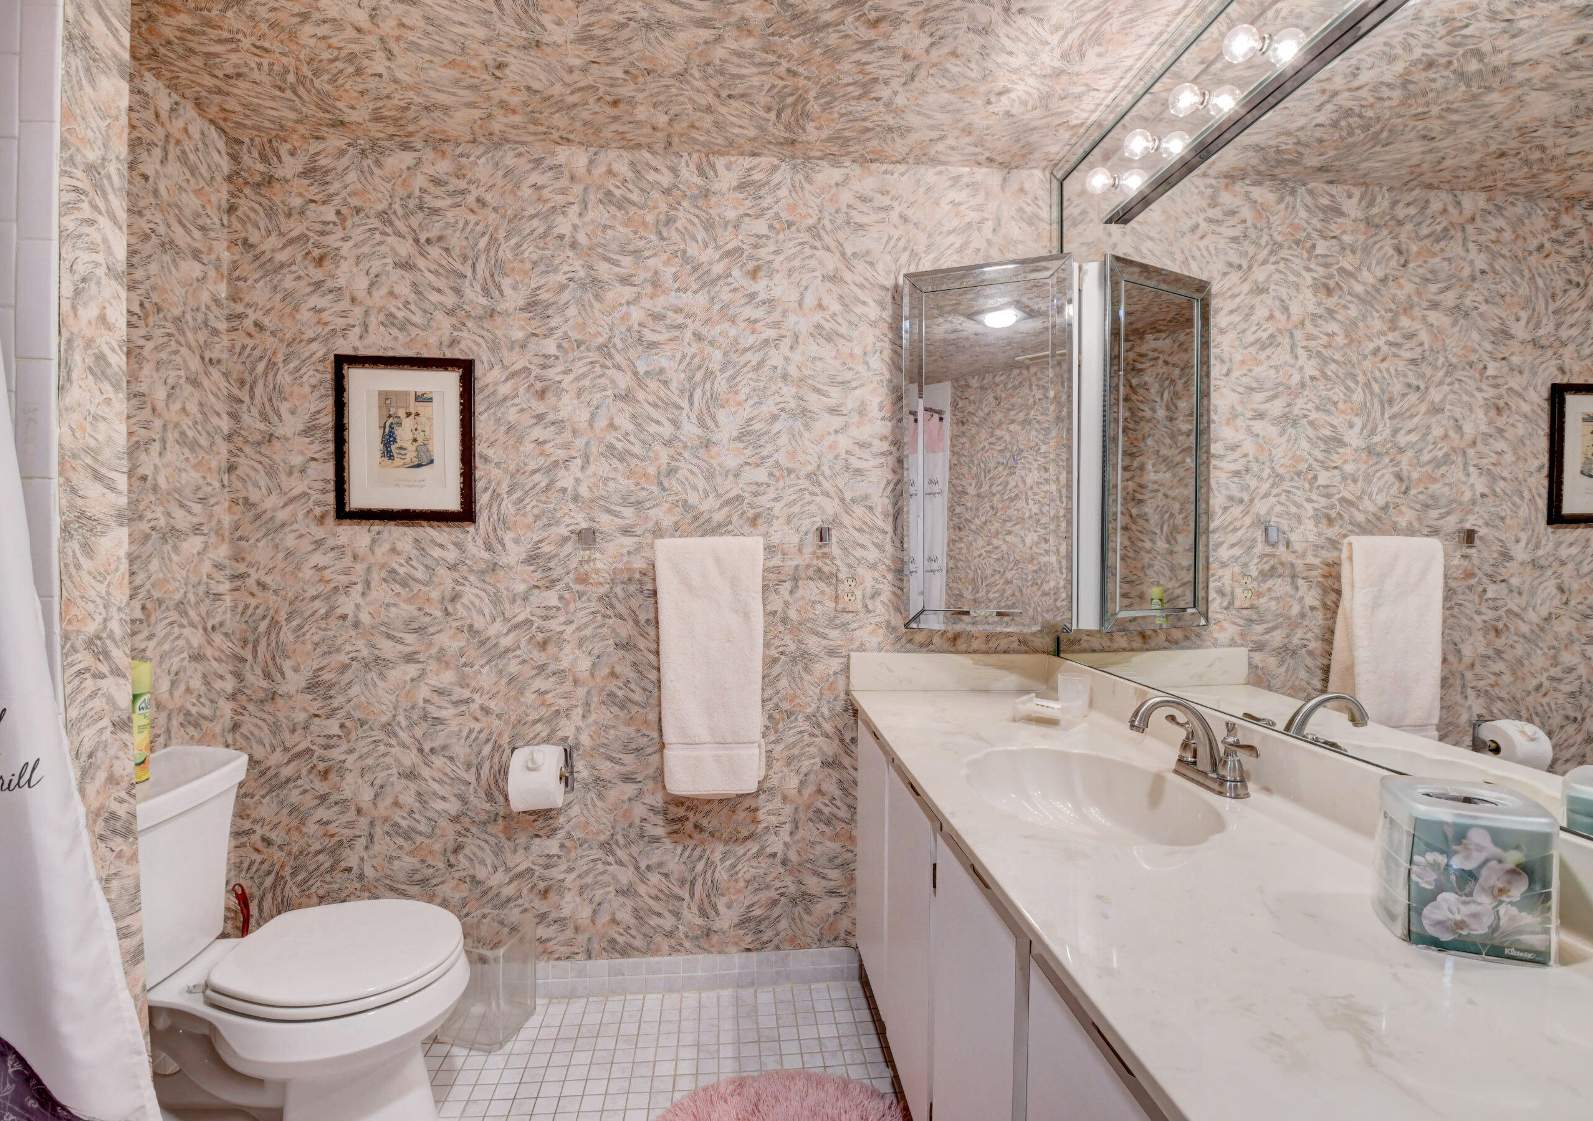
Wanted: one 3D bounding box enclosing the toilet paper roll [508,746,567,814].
[{"bbox_3d":[-0.672,0.563,1.832,0.116,0.148,0.148,0,1,-5],"label":"toilet paper roll"}]

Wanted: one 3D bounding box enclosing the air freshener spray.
[{"bbox_3d":[-1.305,0.314,1.374,0.053,0.234,0.053,0,1,-18],"label":"air freshener spray"}]

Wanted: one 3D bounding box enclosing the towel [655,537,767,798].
[{"bbox_3d":[-0.223,0.276,1.837,0.275,0.673,0.090,0,1,-5],"label":"towel"}]

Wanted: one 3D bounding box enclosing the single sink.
[{"bbox_3d":[0.470,0.438,1.148,0.355,0.140,0.460,0,1,-5],"label":"single sink"}]

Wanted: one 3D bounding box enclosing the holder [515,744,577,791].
[{"bbox_3d":[-0.670,0.558,1.838,0.162,0.139,0.075,0,1,-5],"label":"holder"}]

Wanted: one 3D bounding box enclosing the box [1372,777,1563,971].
[{"bbox_3d":[0.673,0.309,0.717,0.113,0.135,0.102,0,1,22],"label":"box"}]

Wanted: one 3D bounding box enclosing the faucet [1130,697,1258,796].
[{"bbox_3d":[0.630,0.296,1.159,0.170,0.148,0.215,0,1,-5],"label":"faucet"}]

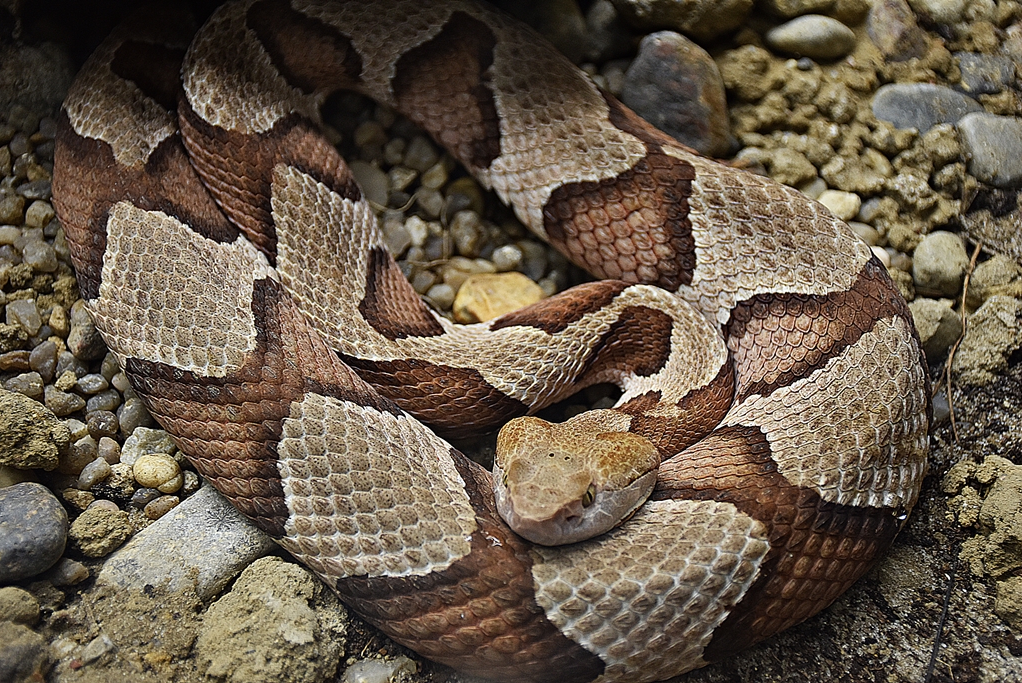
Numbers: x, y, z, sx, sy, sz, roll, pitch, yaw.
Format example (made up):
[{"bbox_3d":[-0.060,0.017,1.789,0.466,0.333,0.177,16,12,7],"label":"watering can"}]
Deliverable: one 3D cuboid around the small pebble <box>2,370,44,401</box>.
[{"bbox_3d":[-0.115,0.011,0.484,0.010,0.007,0.008,7,48,7],"label":"small pebble"}]

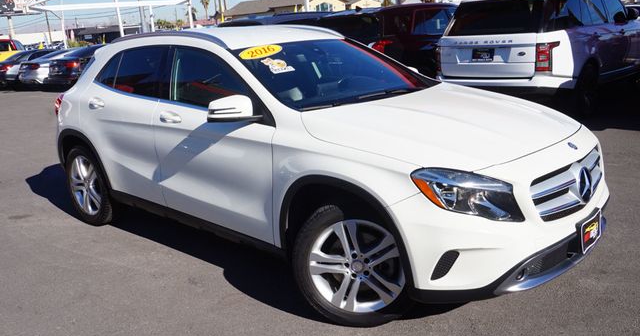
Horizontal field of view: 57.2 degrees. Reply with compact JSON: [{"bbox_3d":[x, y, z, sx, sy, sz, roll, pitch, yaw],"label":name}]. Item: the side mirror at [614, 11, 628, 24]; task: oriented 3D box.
[{"bbox_3d":[4.837,-2.411,9.406,0.250,0.200,0.160,10,19,42],"label":"side mirror"}]

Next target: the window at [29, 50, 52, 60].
[{"bbox_3d":[-9.439,-3.833,19.800,0.120,0.360,0.950,-13,3,45],"label":"window"}]

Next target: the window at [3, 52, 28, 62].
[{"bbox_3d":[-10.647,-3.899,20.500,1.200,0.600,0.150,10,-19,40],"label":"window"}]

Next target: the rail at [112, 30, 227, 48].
[{"bbox_3d":[-1.081,-0.880,4.059,1.340,0.110,0.060,10,19,40],"label":"rail"}]

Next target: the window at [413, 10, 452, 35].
[{"bbox_3d":[1.860,-2.452,9.935,0.080,0.430,1.000,-17,1,44],"label":"window"}]

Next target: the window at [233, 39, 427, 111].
[{"bbox_3d":[0.160,-0.650,3.810,0.880,0.130,1.360,36,34,29],"label":"window"}]

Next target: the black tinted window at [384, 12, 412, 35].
[{"bbox_3d":[1.315,-2.369,9.661,0.070,0.380,0.800,-13,3,45],"label":"black tinted window"}]

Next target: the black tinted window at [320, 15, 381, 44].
[{"bbox_3d":[0.496,-2.315,9.721,1.200,0.500,0.120,10,-9,40],"label":"black tinted window"}]

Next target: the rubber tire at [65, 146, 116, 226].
[{"bbox_3d":[-1.826,0.119,4.766,0.690,0.690,0.240,10,19,40],"label":"rubber tire"}]

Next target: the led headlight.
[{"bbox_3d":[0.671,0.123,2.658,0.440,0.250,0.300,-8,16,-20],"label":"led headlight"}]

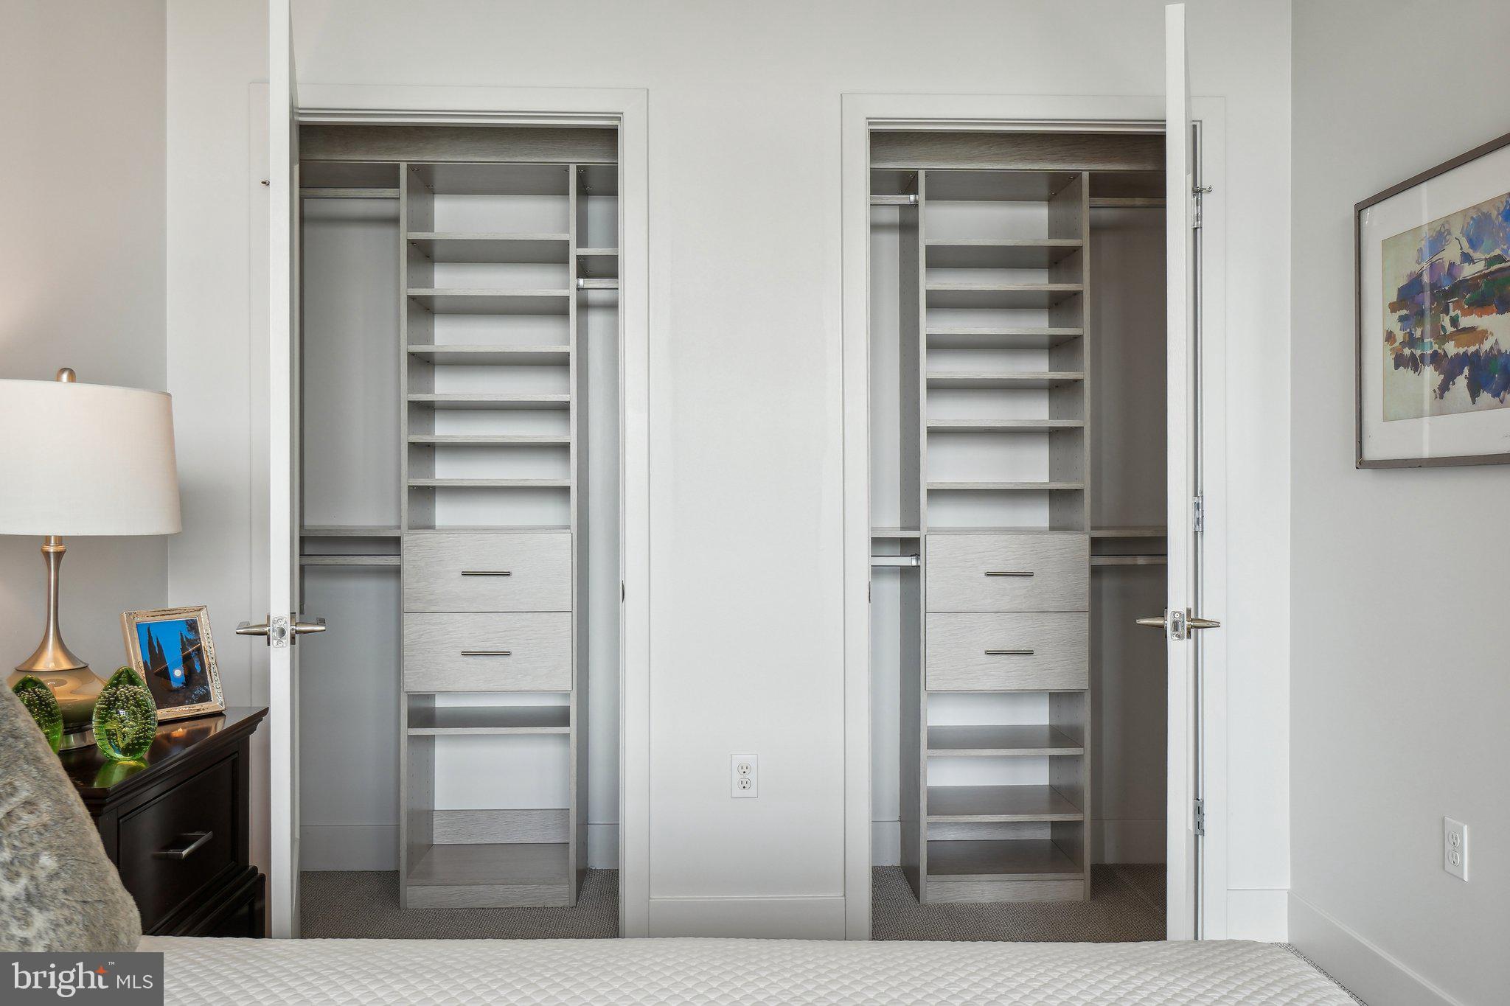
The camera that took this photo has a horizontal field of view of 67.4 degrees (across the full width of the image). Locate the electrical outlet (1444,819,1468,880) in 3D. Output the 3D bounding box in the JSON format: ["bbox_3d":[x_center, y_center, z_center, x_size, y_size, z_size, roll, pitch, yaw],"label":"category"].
[{"bbox_3d":[1.435,0.712,2.324,0.008,0.114,0.070,0,0,-2],"label":"electrical outlet"}]

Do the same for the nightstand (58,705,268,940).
[{"bbox_3d":[-1.203,0.796,2.013,0.430,0.738,0.666,0,0,-4],"label":"nightstand"}]

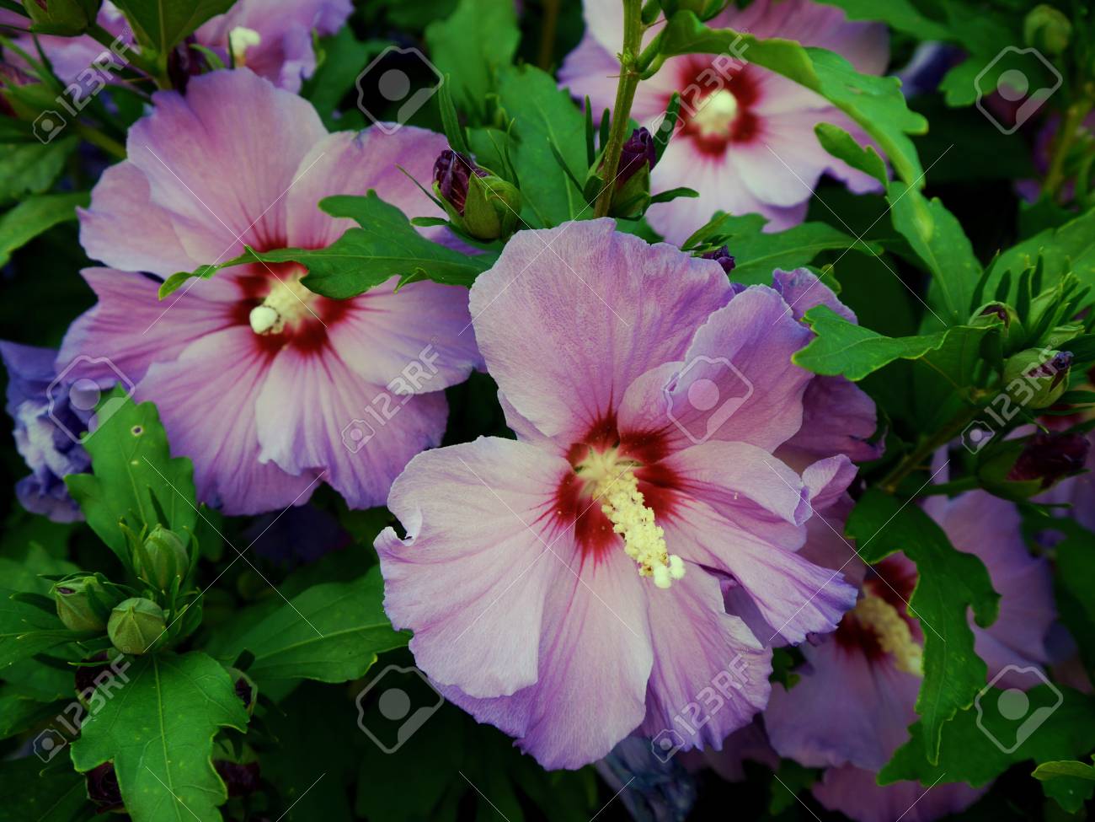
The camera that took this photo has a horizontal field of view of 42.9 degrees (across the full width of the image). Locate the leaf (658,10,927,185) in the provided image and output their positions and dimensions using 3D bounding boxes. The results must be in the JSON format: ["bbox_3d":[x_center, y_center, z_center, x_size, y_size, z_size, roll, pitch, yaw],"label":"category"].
[{"bbox_3d":[0.057,-0.072,0.318,0.064,0.018,0.034,27,37,1],"label":"leaf"}]

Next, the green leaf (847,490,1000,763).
[{"bbox_3d":[0.081,0.046,0.305,0.034,0.014,0.063,-12,72,-17],"label":"green leaf"}]

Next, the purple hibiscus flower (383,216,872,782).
[{"bbox_3d":[0.012,0.013,0.292,0.102,0.110,0.055,-3,16,-12],"label":"purple hibiscus flower"}]

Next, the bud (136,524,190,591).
[{"bbox_3d":[-0.097,0.037,0.350,0.013,0.017,0.013,-3,25,1],"label":"bud"}]

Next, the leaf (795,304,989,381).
[{"bbox_3d":[0.075,-0.014,0.305,0.046,0.014,0.028,0,37,-5],"label":"leaf"}]

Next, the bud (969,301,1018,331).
[{"bbox_3d":[0.111,-0.021,0.345,0.013,0.015,0.013,-9,57,15],"label":"bud"}]

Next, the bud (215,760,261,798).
[{"bbox_3d":[-0.086,0.100,0.385,0.013,0.013,0.016,-5,60,-2],"label":"bud"}]

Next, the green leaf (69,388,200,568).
[{"bbox_3d":[-0.104,0.018,0.348,0.034,0.048,0.010,-10,-15,-8],"label":"green leaf"}]

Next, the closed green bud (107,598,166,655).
[{"bbox_3d":[-0.097,0.051,0.328,0.014,0.017,0.014,0,60,7],"label":"closed green bud"}]

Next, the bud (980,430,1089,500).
[{"bbox_3d":[0.117,0.013,0.335,0.028,0.018,0.018,-7,4,12],"label":"bud"}]

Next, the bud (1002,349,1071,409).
[{"bbox_3d":[0.117,-0.008,0.332,0.018,0.014,0.014,-29,0,29],"label":"bud"}]

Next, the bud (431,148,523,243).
[{"bbox_3d":[-0.016,-0.048,0.312,0.015,0.024,0.015,-36,24,0],"label":"bud"}]

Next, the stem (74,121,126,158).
[{"bbox_3d":[-0.141,-0.085,0.440,0.022,0.005,0.005,34,0,-3],"label":"stem"}]

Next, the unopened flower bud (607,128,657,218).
[{"bbox_3d":[0.018,-0.053,0.312,0.014,0.022,0.014,14,18,4],"label":"unopened flower bud"}]

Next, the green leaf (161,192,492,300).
[{"bbox_3d":[-0.047,-0.037,0.305,0.075,0.013,0.038,-3,34,-10],"label":"green leaf"}]

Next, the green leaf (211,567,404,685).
[{"bbox_3d":[-0.056,0.054,0.345,0.060,0.010,0.031,-13,55,-13],"label":"green leaf"}]

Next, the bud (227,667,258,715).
[{"bbox_3d":[-0.082,0.074,0.370,0.013,0.013,0.015,0,-3,-30],"label":"bud"}]

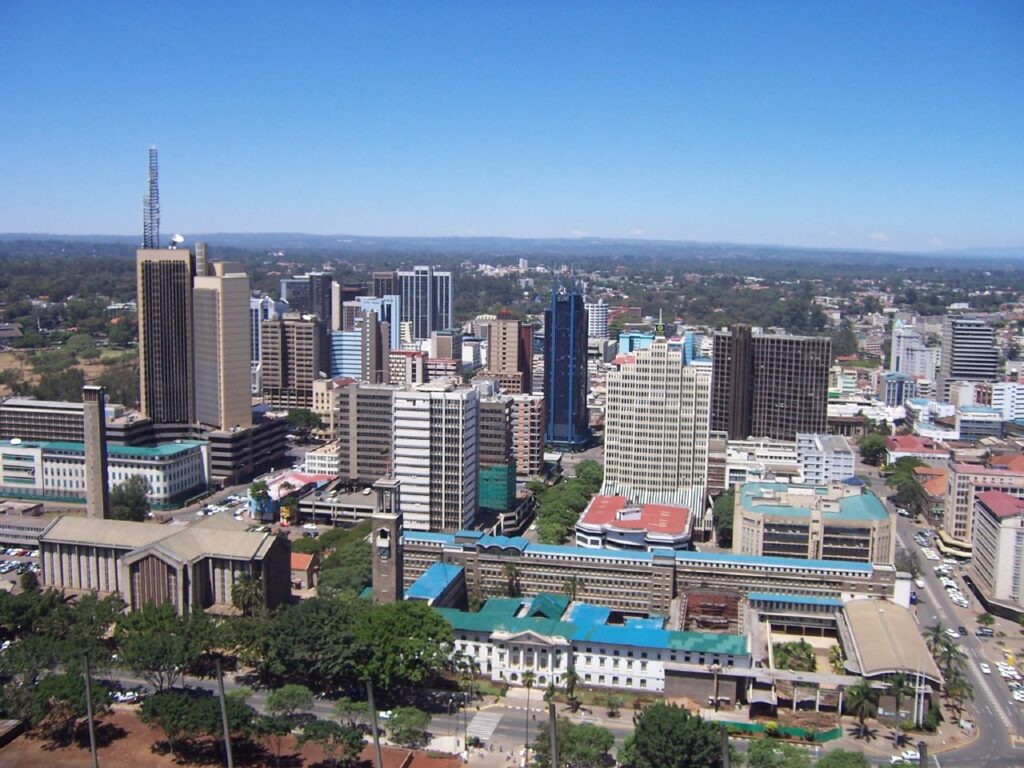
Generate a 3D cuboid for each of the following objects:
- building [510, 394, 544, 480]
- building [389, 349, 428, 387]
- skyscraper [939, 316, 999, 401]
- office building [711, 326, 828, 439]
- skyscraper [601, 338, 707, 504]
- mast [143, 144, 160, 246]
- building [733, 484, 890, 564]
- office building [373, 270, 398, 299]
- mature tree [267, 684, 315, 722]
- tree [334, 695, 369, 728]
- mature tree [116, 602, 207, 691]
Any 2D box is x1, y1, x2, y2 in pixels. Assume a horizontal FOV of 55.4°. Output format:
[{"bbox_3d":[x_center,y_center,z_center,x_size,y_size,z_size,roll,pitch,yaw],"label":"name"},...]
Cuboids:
[{"bbox_3d":[6.490,26.826,480.820,17.000,41.044,12.500,2,7,11],"label":"building"},{"bbox_3d":[-67.760,-0.240,629.910,23.000,45.080,15.000,2,7,13],"label":"building"},{"bbox_3d":[338.620,-17.500,718.820,34.500,67.500,27.000,2,7,14],"label":"skyscraper"},{"bbox_3d":[141.760,3.410,530.270,57.000,67.700,27.000,4,8,24],"label":"office building"},{"bbox_3d":[58.084,20.812,395.387,41.000,76.612,22.000,2,7,11],"label":"skyscraper"},{"bbox_3d":[-180.780,-92.830,489.560,7.800,50.450,5.000,2,7,13],"label":"mast"},{"bbox_3d":[109.489,50.812,362.269,53.500,22.500,46.000,2,7,13],"label":"building"},{"bbox_3d":[-136.147,-77.380,1059.546,21.500,87.067,17.000,2,7,11],"label":"office building"},{"bbox_3d":[-49.210,70.600,217.060,10.410,7.010,10.410,-1,7,-13],"label":"mature tree"},{"bbox_3d":[-34.750,71.700,212.780,7.750,6.240,7.750,0,7,-9],"label":"tree"},{"bbox_3d":[-85.837,65.410,239.914,20.000,19.500,20.000,2,7,13],"label":"mature tree"}]

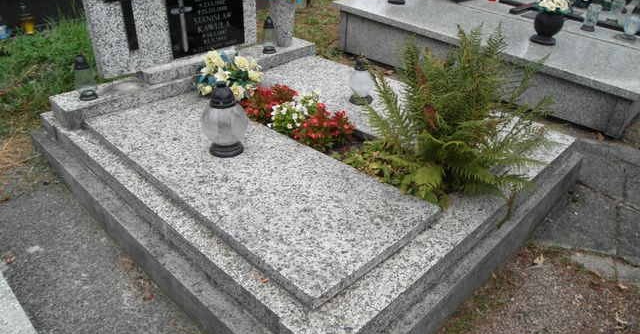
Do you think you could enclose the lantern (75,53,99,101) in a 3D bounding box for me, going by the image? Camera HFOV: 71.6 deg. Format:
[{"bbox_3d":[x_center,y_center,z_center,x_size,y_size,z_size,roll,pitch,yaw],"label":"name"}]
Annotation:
[{"bbox_3d":[-1.221,-0.463,2.295,0.100,0.225,0.100,27,39,37],"label":"lantern"}]

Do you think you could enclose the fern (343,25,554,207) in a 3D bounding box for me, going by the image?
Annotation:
[{"bbox_3d":[0.485,-0.233,1.826,0.740,0.550,0.740,0,30,0],"label":"fern"}]

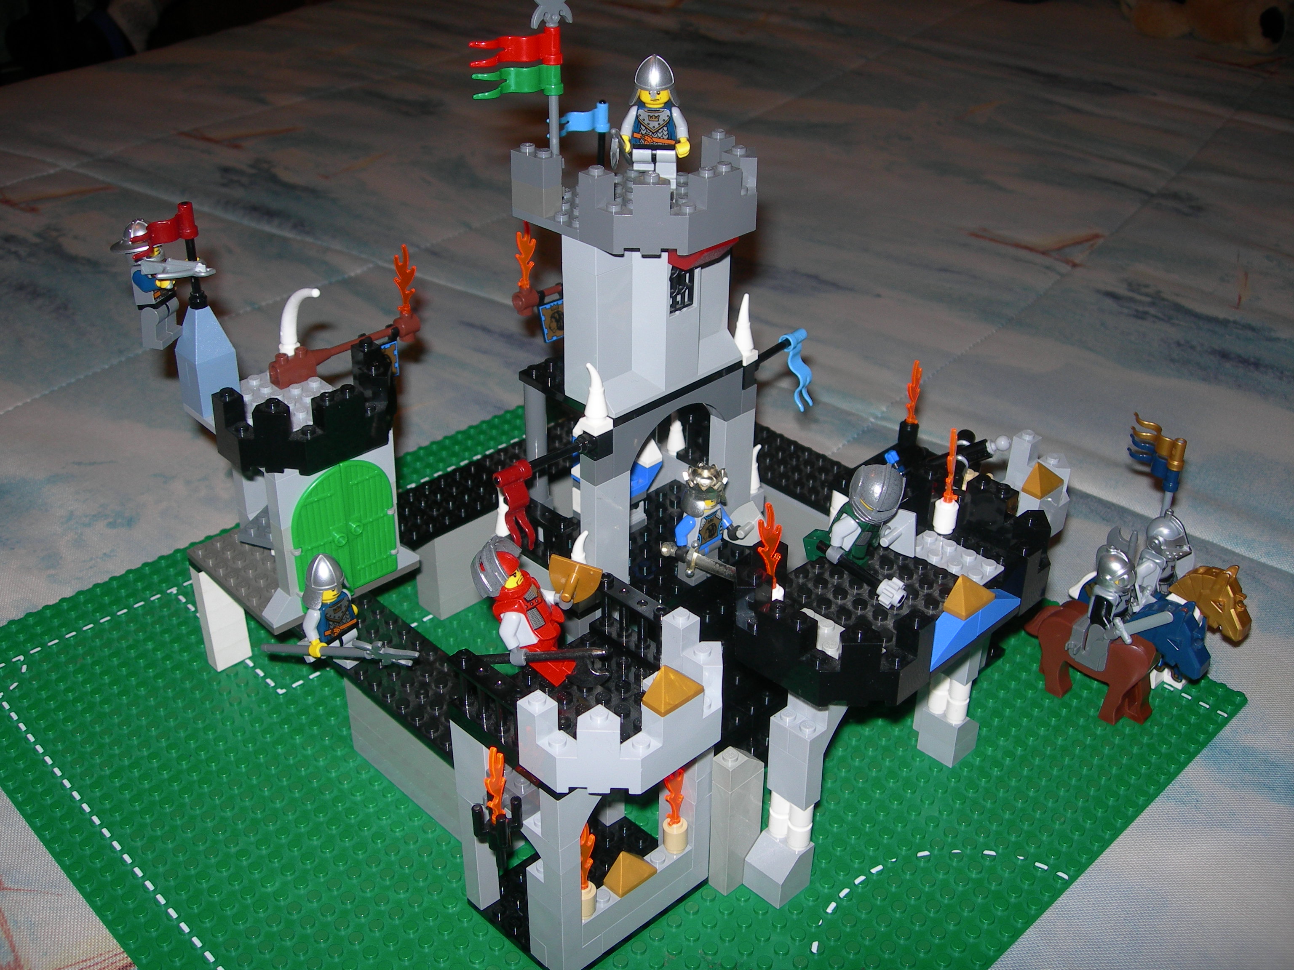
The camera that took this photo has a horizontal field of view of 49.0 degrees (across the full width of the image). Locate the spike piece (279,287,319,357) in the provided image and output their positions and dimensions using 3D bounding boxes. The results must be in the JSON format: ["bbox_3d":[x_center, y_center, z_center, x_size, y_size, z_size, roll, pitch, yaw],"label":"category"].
[{"bbox_3d":[-0.125,-0.055,0.507,0.009,0.028,0.018,-27,41,-36],"label":"spike piece"}]

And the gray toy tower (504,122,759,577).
[{"bbox_3d":[0.001,-0.044,0.502,0.080,0.155,0.064,-27,41,-36],"label":"gray toy tower"}]

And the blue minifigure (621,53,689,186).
[{"bbox_3d":[0.003,-0.124,0.486,0.025,0.045,0.016,1,32,0],"label":"blue minifigure"}]

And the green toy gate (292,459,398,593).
[{"bbox_3d":[-0.106,0.015,0.499,0.042,0.053,0.007,-27,41,-36],"label":"green toy gate"}]

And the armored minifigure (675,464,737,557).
[{"bbox_3d":[0.021,0.014,0.513,0.024,0.047,0.017,-26,41,-37],"label":"armored minifigure"}]

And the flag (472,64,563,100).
[{"bbox_3d":[-0.041,-0.128,0.452,0.030,0.013,0.007,-13,34,-20],"label":"flag"}]

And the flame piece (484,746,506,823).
[{"bbox_3d":[-0.042,0.083,0.392,0.009,0.029,0.004,-27,41,-36],"label":"flame piece"}]

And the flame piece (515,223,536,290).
[{"bbox_3d":[-0.048,-0.089,0.556,0.009,0.029,0.004,-7,33,-12],"label":"flame piece"}]

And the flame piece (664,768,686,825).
[{"bbox_3d":[0.009,0.096,0.440,0.009,0.029,0.004,-27,41,-36],"label":"flame piece"}]

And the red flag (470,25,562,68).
[{"bbox_3d":[-0.041,-0.137,0.445,0.031,0.013,0.006,-10,33,-17],"label":"red flag"}]

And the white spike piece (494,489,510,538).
[{"bbox_3d":[-0.055,0.009,0.541,0.008,0.022,0.008,-2,32,-6],"label":"white spike piece"}]

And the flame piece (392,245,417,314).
[{"bbox_3d":[-0.091,-0.077,0.530,0.009,0.029,0.004,0,32,0],"label":"flame piece"}]

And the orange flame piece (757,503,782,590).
[{"bbox_3d":[0.038,0.018,0.436,0.009,0.030,0.004,4,32,5],"label":"orange flame piece"}]

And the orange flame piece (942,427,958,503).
[{"bbox_3d":[0.102,-0.007,0.478,0.004,0.030,0.009,9,33,12],"label":"orange flame piece"}]

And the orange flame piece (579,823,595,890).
[{"bbox_3d":[-0.018,0.107,0.412,0.009,0.030,0.004,0,32,-3],"label":"orange flame piece"}]

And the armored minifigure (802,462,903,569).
[{"bbox_3d":[0.068,0.010,0.464,0.024,0.037,0.023,-26,41,-37],"label":"armored minifigure"}]

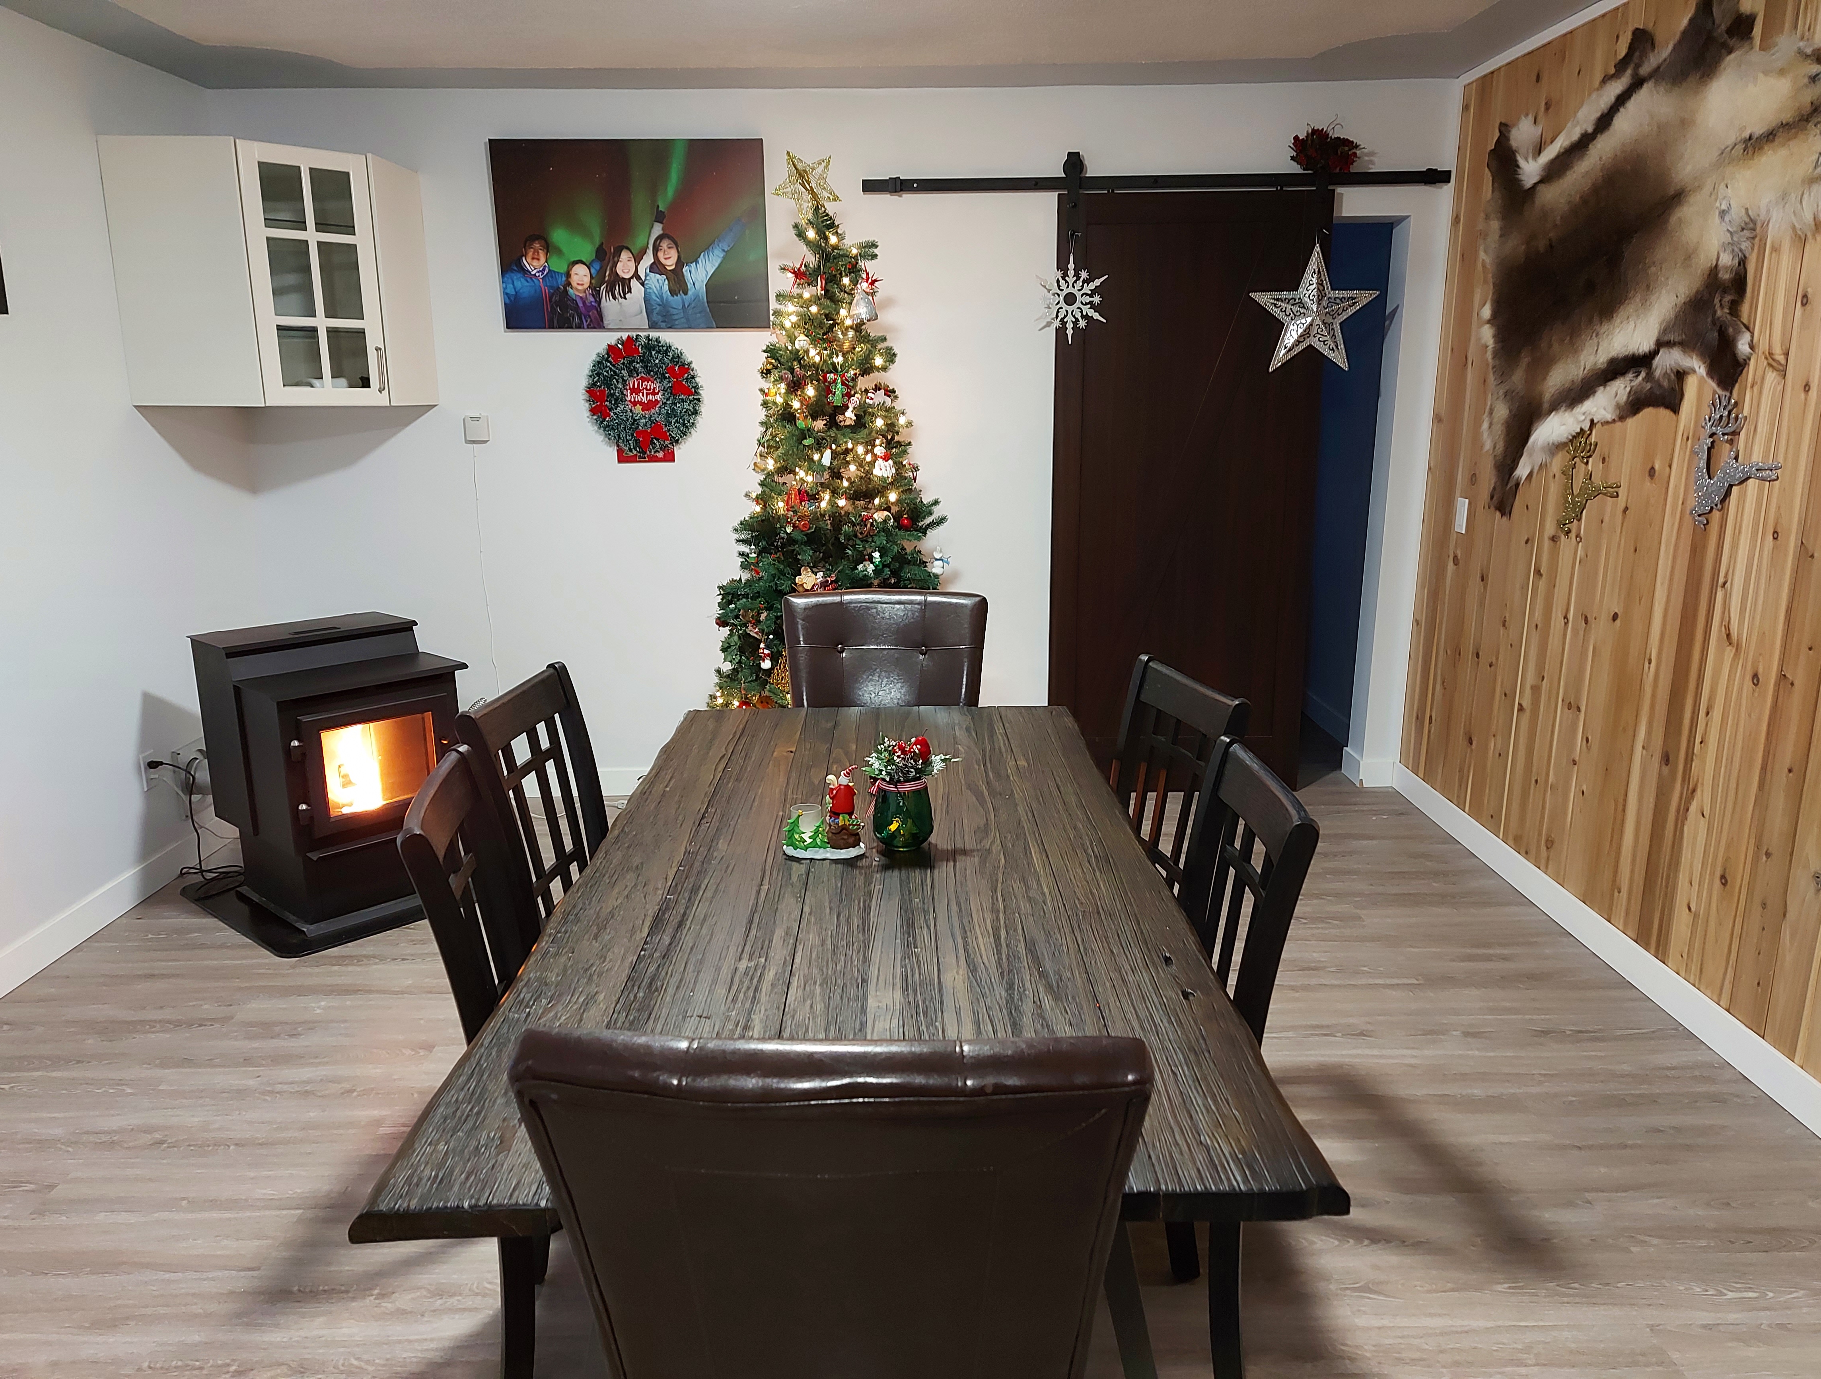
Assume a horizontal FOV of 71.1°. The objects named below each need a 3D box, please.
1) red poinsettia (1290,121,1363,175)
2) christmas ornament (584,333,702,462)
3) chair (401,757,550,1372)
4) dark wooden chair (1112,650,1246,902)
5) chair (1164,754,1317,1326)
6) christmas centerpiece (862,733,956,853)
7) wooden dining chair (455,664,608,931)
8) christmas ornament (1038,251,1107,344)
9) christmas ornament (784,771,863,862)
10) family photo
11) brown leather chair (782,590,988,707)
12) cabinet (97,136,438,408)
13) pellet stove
[{"bbox_3d":[1.376,-1.794,4.214,0.248,0.162,0.160,-1,14,0],"label":"red poinsettia"},{"bbox_3d":[-0.924,-1.015,4.442,0.410,0.435,0.070,-1,14,0],"label":"christmas ornament"},{"bbox_3d":[-0.398,0.587,1.938,0.530,0.960,0.440,-2,14,-8],"label":"chair"},{"bbox_3d":[0.284,0.459,2.442,0.530,0.960,0.440,-4,14,-14],"label":"dark wooden chair"},{"bbox_3d":[0.285,0.599,1.935,0.510,0.965,0.430,-1,14,0],"label":"chair"},{"bbox_3d":[-0.005,0.164,2.093,0.148,0.183,0.133,-1,14,-1],"label":"christmas centerpiece"},{"bbox_3d":[-0.475,0.469,2.424,0.530,0.960,0.440,1,14,7],"label":"wooden dining chair"},{"bbox_3d":[0.548,-1.324,4.309,0.240,0.303,0.020,-1,14,0],"label":"christmas ornament"},{"bbox_3d":[-0.142,0.195,2.100,0.138,0.148,0.090,-1,14,0],"label":"christmas ornament"},{"bbox_3d":[-0.936,-1.529,4.289,0.895,0.607,0.035,-1,14,-1],"label":"family photo"},{"bbox_3d":[-0.051,0.318,2.980,0.485,1.020,0.620,-1,14,0],"label":"brown leather chair"},{"bbox_3d":[-2.084,-1.313,4.126,0.740,0.760,0.930,13,19,43],"label":"cabinet"},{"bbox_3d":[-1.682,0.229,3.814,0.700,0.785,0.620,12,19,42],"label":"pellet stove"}]

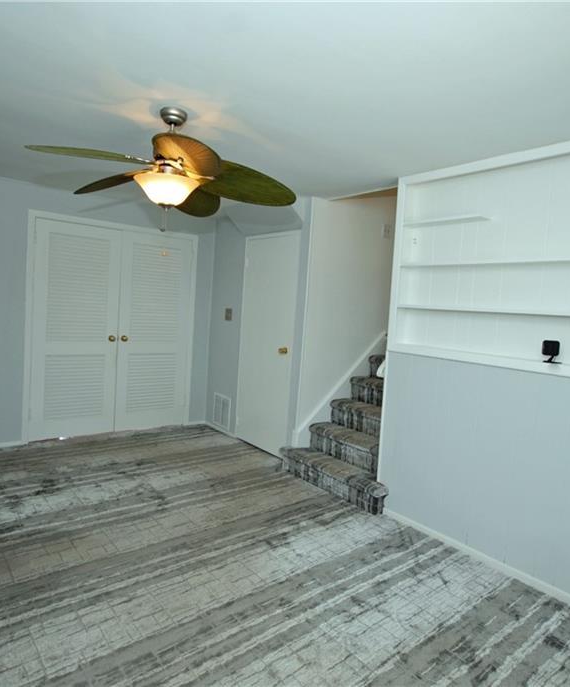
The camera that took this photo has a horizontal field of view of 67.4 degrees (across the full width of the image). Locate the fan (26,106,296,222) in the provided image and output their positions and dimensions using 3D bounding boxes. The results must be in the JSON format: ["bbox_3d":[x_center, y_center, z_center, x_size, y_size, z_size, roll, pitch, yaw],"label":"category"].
[{"bbox_3d":[-0.566,-0.928,2.182,1.308,0.481,1.308,0,5,-42],"label":"fan"}]

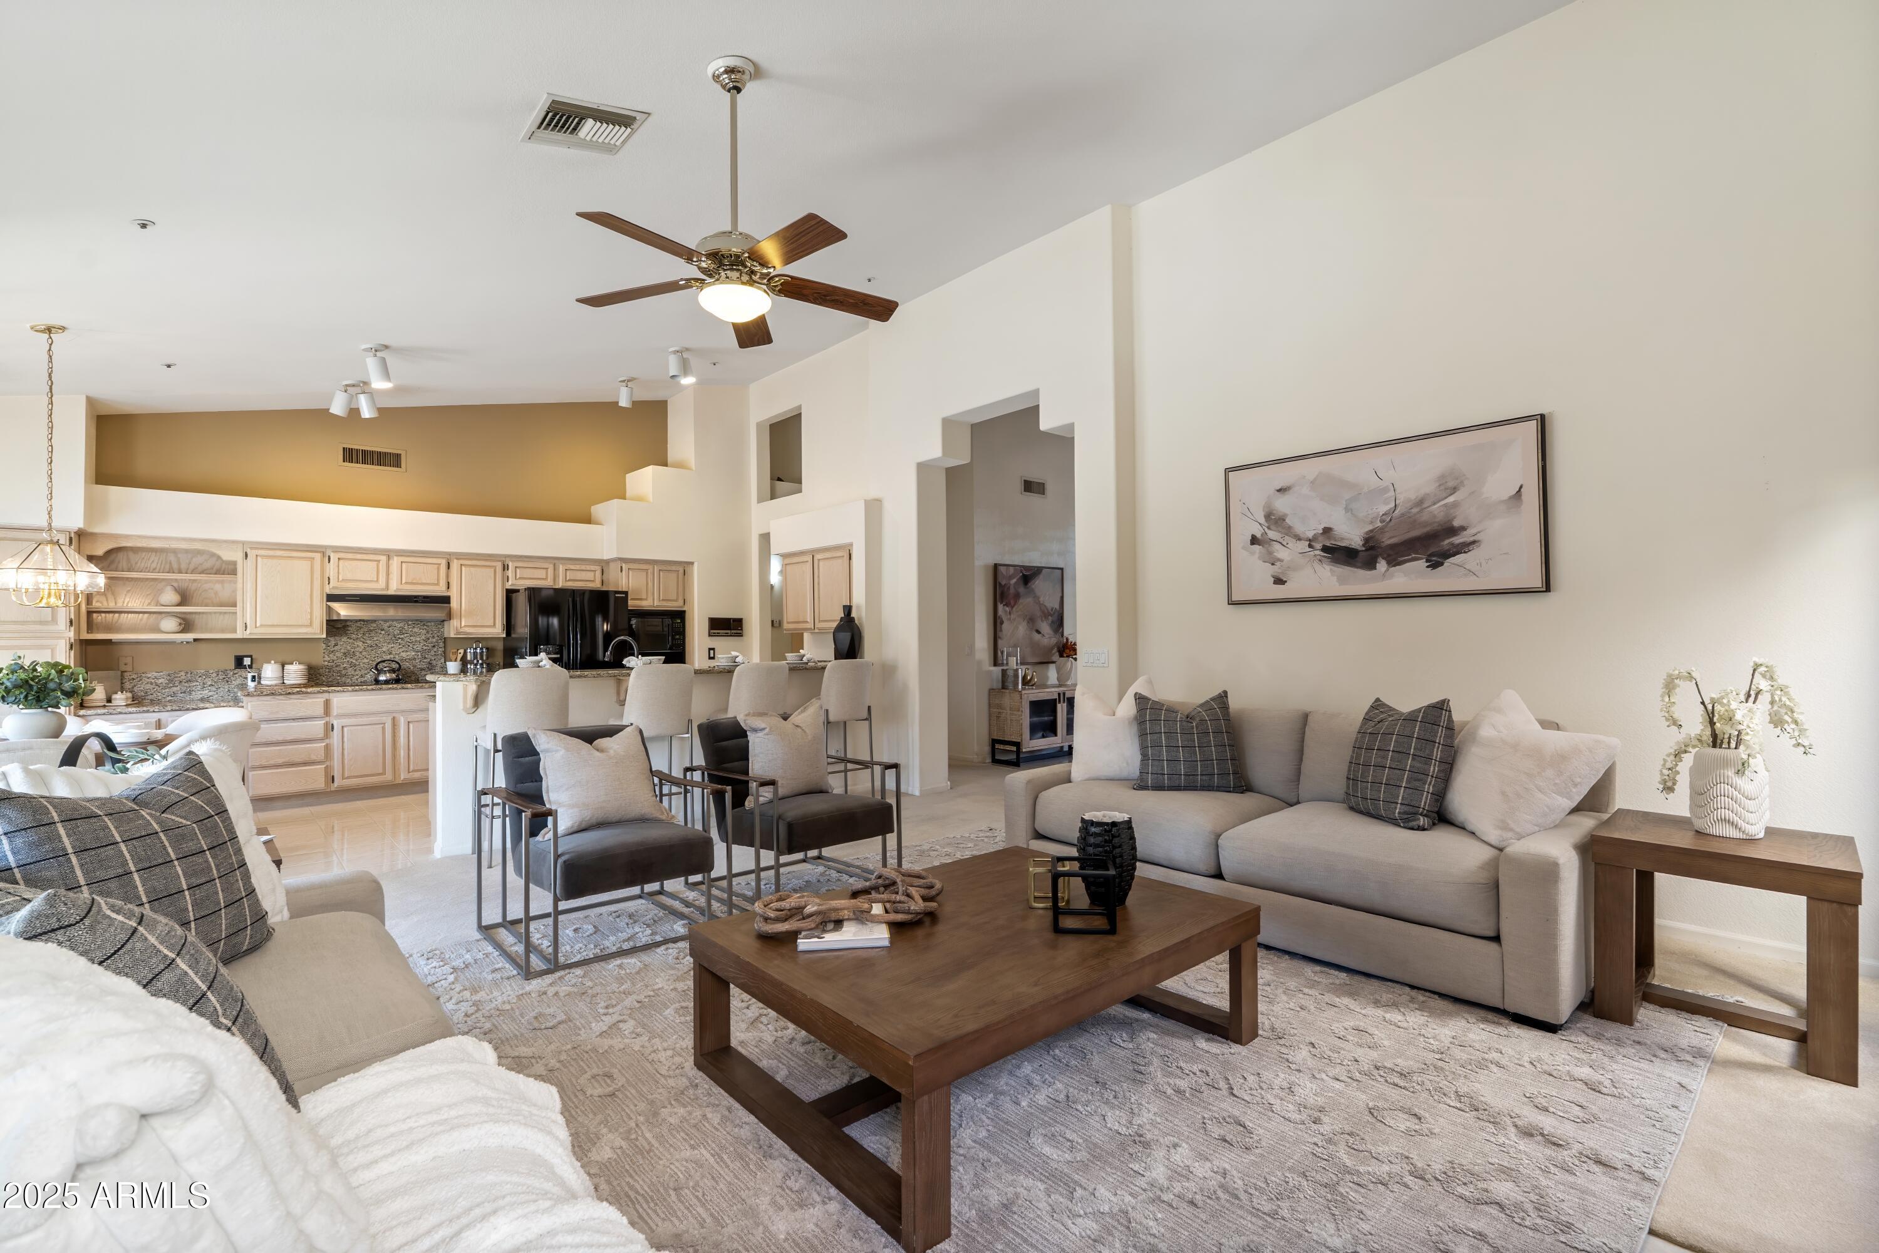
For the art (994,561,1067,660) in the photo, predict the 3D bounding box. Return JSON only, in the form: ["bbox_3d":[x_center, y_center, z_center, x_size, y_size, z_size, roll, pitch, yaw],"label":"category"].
[{"bbox_3d":[1.058,-0.124,9.591,1.170,1.120,0.040,1,-1,-44],"label":"art"}]

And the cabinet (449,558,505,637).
[{"bbox_3d":[-4.310,-0.264,7.736,0.460,0.720,0.320,0,-1,-42],"label":"cabinet"}]

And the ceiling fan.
[{"bbox_3d":[-0.781,-1.704,3.241,1.300,1.040,1.270,0,-1,-42],"label":"ceiling fan"}]

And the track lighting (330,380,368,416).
[{"bbox_3d":[-4.721,-1.822,6.705,0.290,0.290,0.160,0,-1,-42],"label":"track lighting"}]

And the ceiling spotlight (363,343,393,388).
[{"bbox_3d":[-4.072,-1.884,6.053,0.192,0.301,0.200,0,-1,-41],"label":"ceiling spotlight"}]

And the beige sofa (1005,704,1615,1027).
[{"bbox_3d":[1.537,0.884,3.954,0.970,0.880,2.490,0,-1,-42],"label":"beige sofa"}]

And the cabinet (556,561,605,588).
[{"bbox_3d":[-3.661,-0.500,8.389,0.464,0.256,0.330,1,-1,-44],"label":"cabinet"}]

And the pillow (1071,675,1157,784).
[{"bbox_3d":[1.052,0.624,5.030,0.530,0.550,0.190,0,-17,12],"label":"pillow"}]

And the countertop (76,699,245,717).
[{"bbox_3d":[-5.751,0.616,6.209,0.870,0.045,0.620,0,-1,-42],"label":"countertop"}]

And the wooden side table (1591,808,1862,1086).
[{"bbox_3d":[2.784,1.071,2.965,0.655,0.643,0.655,1,-1,-44],"label":"wooden side table"}]

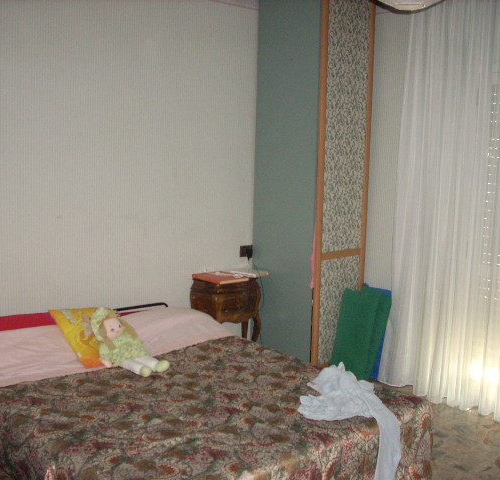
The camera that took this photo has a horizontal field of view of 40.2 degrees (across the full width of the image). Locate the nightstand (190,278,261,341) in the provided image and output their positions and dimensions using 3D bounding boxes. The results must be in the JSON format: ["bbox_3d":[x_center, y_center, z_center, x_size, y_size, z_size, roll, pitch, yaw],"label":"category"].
[{"bbox_3d":[-0.171,0.595,4.852,0.425,0.645,0.310,-5,10,-38],"label":"nightstand"}]

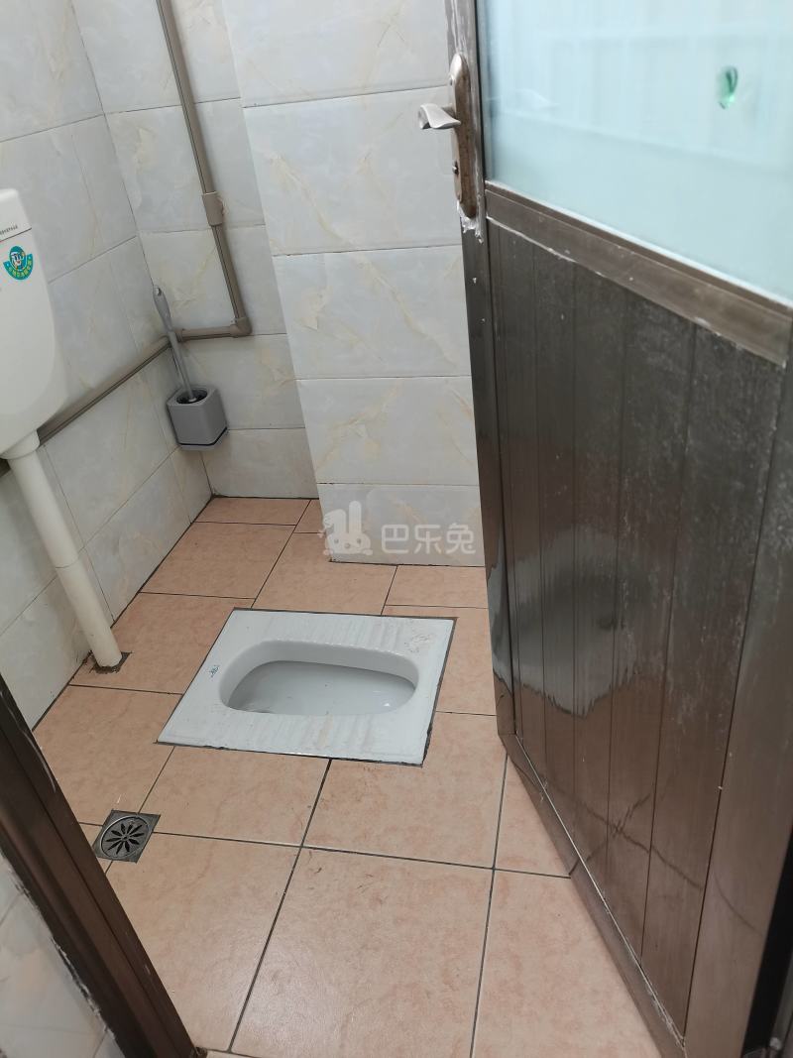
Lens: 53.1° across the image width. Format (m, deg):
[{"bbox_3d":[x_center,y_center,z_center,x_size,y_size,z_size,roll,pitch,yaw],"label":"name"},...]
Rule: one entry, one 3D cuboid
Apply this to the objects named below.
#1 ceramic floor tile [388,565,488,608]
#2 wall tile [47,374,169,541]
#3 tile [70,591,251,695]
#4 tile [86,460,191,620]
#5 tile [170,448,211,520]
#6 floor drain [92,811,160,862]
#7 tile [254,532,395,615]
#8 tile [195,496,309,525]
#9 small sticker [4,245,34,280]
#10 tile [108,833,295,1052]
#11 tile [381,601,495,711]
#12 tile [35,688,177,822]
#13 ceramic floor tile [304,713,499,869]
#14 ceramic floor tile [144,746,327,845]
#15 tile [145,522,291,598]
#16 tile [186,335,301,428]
[{"bbox_3d":[0.138,0.131,1.762,0.300,0.010,0.140,1,34,14],"label":"ceramic floor tile"},{"bbox_3d":[-0.630,-0.183,1.766,0.010,0.248,0.415,1,34,14],"label":"wall tile"},{"bbox_3d":[-0.496,0.245,1.723,0.300,0.010,0.300,1,34,14],"label":"tile"},{"bbox_3d":[-0.604,0.009,1.890,0.010,0.211,0.415,1,34,14],"label":"tile"},{"bbox_3d":[-0.548,-0.142,2.111,0.010,0.211,0.130,1,34,14],"label":"tile"},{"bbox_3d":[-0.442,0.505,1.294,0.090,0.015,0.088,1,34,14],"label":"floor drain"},{"bbox_3d":[-0.148,0.102,1.861,0.300,0.012,0.300,1,34,14],"label":"tile"},{"bbox_3d":[-0.385,-0.044,2.138,0.298,0.010,0.128,1,34,14],"label":"tile"},{"bbox_3d":[-0.616,-0.435,1.300,0.002,0.050,0.077,1,34,14],"label":"small sticker"},{"bbox_3d":[-0.326,0.585,1.173,0.300,0.010,0.300,1,34,14],"label":"tile"},{"bbox_3d":[0.092,0.255,1.584,0.300,0.010,0.300,1,34,14],"label":"tile"},{"bbox_3d":[-0.552,0.409,1.464,0.302,0.010,0.302,1,34,14],"label":"tile"},{"bbox_3d":[0.028,0.418,1.324,0.301,0.010,0.301,1,34,14],"label":"ceramic floor tile"},{"bbox_3d":[-0.275,0.449,1.341,0.296,0.010,0.173,1,34,14],"label":"ceramic floor tile"},{"bbox_3d":[-0.433,0.077,1.965,0.300,0.010,0.300,1,34,14],"label":"tile"},{"bbox_3d":[-0.365,-0.366,1.999,0.390,0.250,0.010,1,34,14],"label":"tile"}]

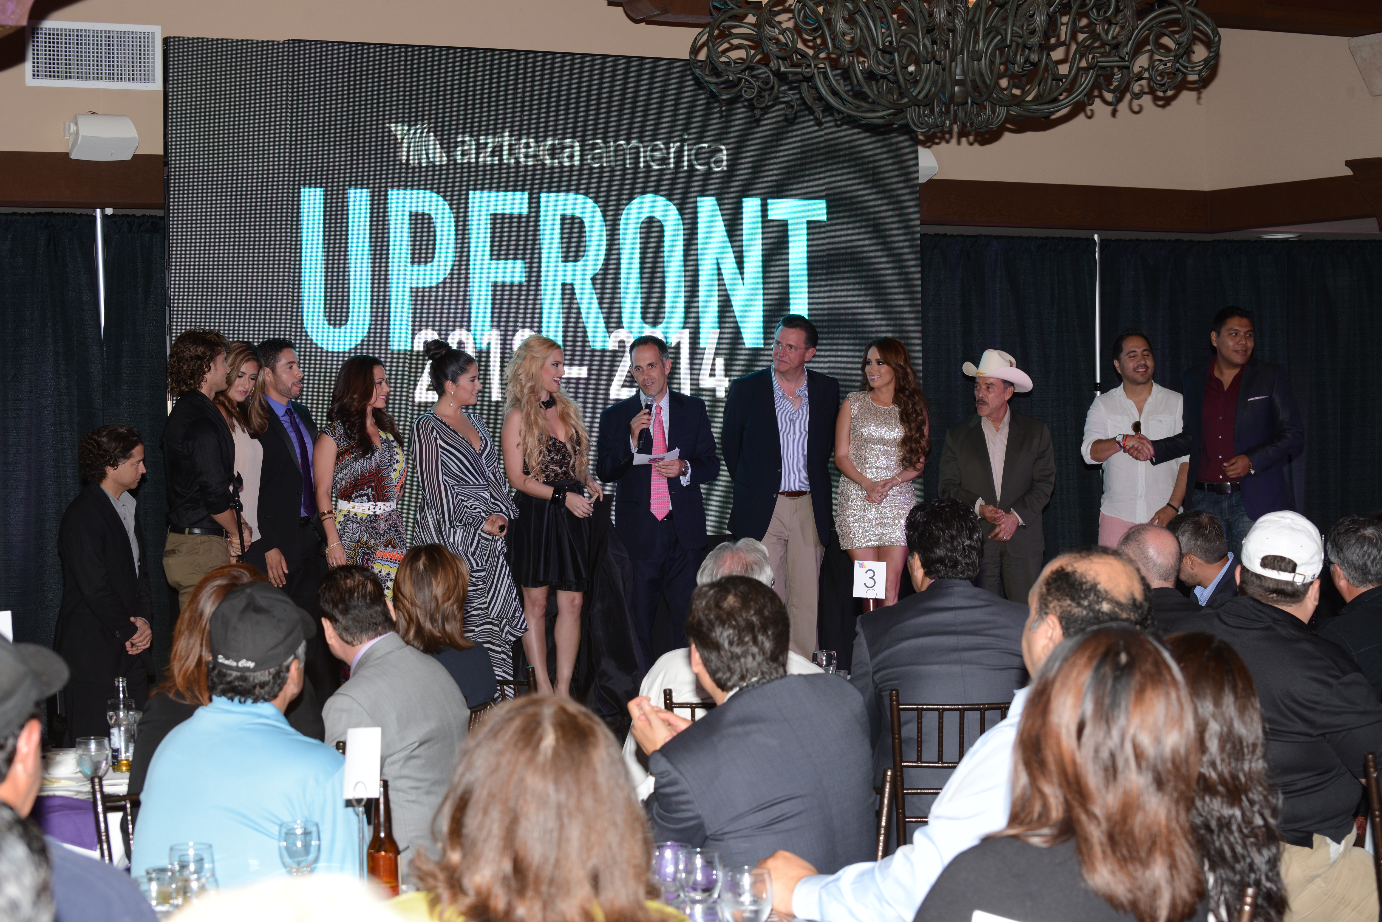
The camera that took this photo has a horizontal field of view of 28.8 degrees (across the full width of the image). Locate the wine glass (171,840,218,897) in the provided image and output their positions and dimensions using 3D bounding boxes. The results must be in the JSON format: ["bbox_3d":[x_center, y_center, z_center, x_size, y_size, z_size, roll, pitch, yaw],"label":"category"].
[{"bbox_3d":[-0.858,0.738,4.643,0.082,0.155,0.082,-1,1,0],"label":"wine glass"}]

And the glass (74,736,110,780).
[{"bbox_3d":[-1.400,0.722,6.302,0.080,0.150,0.080,-1,2,0],"label":"glass"}]

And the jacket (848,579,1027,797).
[{"bbox_3d":[0.669,0.638,6.950,0.540,0.670,0.380,-1,1,-6],"label":"jacket"}]

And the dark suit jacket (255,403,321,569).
[{"bbox_3d":[-1.747,0.103,11.400,0.310,0.730,0.480,0,1,40],"label":"dark suit jacket"}]

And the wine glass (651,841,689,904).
[{"bbox_3d":[-0.032,0.722,4.508,0.070,0.165,0.070,-1,1,0],"label":"wine glass"}]

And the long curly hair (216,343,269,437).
[{"bbox_3d":[-1.767,-0.282,10.550,0.230,0.380,0.230,-1,1,-18],"label":"long curly hair"}]

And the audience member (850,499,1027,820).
[{"bbox_3d":[0.625,0.782,7.067,0.560,1.380,0.850,-1,2,-12],"label":"audience member"}]

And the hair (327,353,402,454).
[{"bbox_3d":[-1.284,-0.220,10.550,0.260,0.390,0.280,0,2,19],"label":"hair"}]

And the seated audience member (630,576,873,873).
[{"bbox_3d":[0.100,0.860,5.380,0.570,1.250,0.760,-1,1,-34],"label":"seated audience member"}]

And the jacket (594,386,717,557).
[{"bbox_3d":[-0.142,0.057,11.750,0.545,0.740,0.340,-1,1,2],"label":"jacket"}]

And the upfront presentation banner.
[{"bbox_3d":[-0.526,-0.699,11.633,3.584,2.099,0.100,-2,2,-28],"label":"upfront presentation banner"}]

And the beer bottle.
[{"bbox_3d":[-0.592,0.728,5.184,0.062,0.231,0.062,-1,2,0],"label":"beer bottle"}]

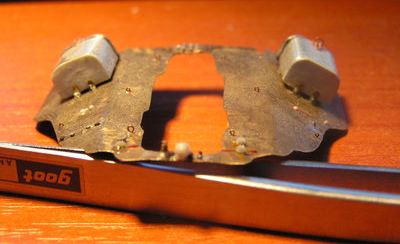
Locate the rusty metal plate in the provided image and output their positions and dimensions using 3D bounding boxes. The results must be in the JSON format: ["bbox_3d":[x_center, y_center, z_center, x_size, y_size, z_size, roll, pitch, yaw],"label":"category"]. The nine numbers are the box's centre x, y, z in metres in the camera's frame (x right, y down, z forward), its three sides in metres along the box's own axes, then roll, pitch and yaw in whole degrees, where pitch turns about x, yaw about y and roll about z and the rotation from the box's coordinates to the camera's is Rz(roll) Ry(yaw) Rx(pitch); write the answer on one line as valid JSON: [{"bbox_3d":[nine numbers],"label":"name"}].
[{"bbox_3d":[-0.002,-0.002,0.163,0.065,0.010,0.054,0,30,0],"label":"rusty metal plate"}]

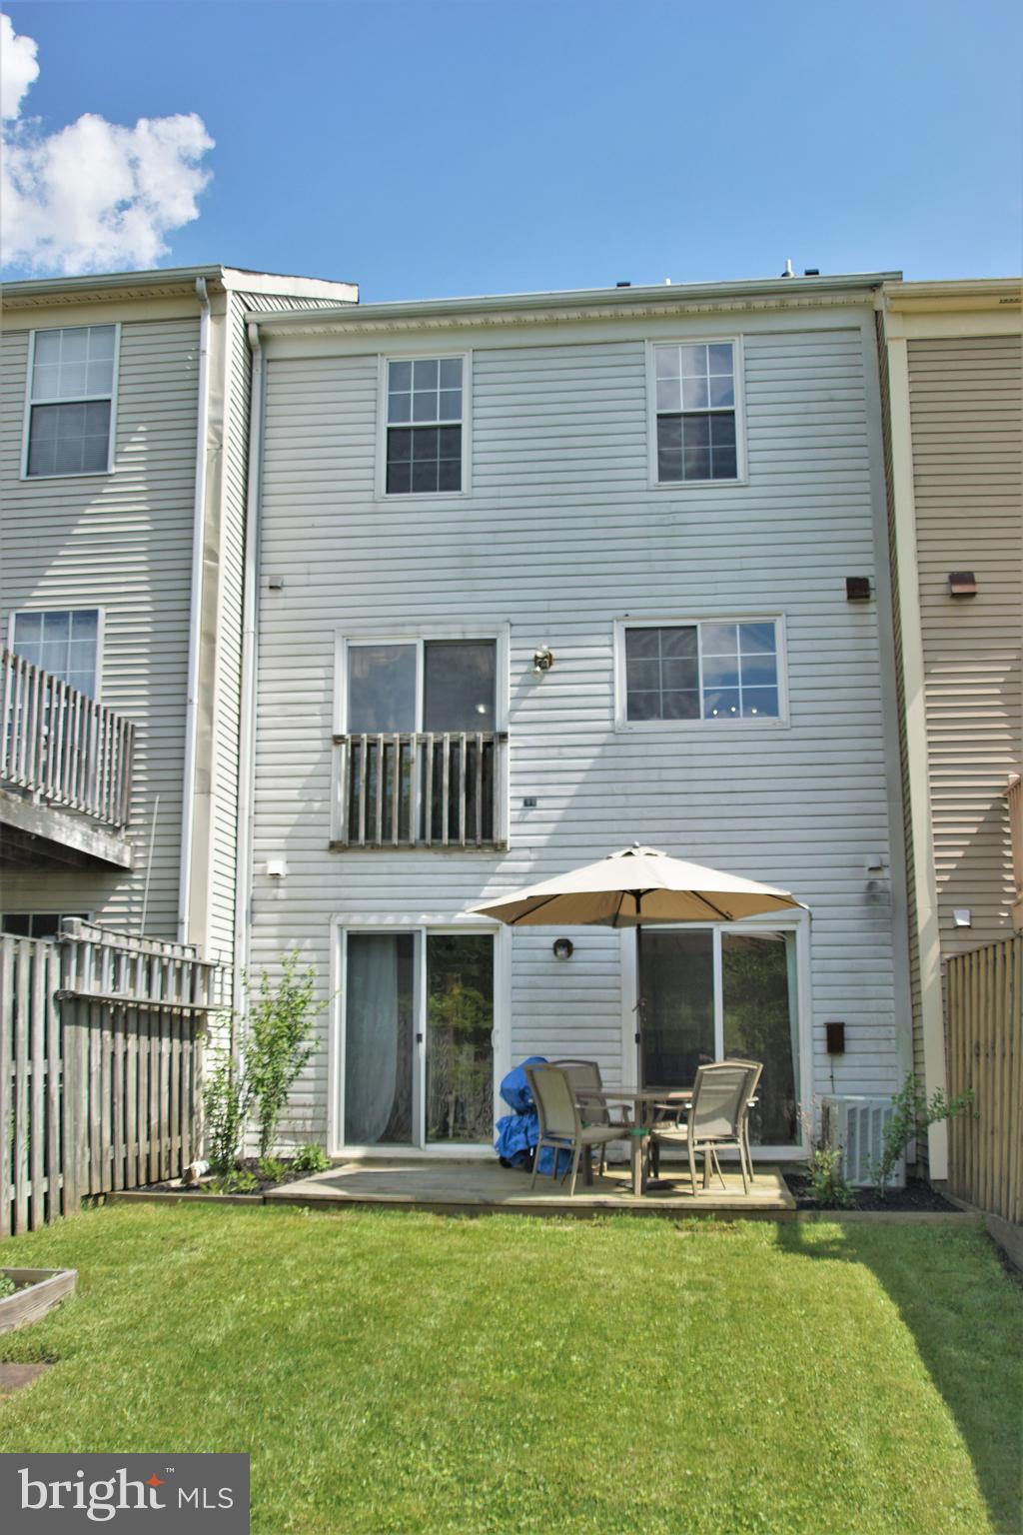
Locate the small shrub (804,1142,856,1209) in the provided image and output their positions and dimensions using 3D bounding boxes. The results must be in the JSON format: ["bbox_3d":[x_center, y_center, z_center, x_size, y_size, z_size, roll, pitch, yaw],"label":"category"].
[{"bbox_3d":[2.278,2.914,10.964,0.319,0.437,0.326,-1,-11,6],"label":"small shrub"}]

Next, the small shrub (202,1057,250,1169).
[{"bbox_3d":[-2.382,2.894,12.842,0.328,0.944,0.334,-1,-11,6],"label":"small shrub"}]

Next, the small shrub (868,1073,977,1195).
[{"bbox_3d":[3.039,2.712,11.374,0.697,0.882,0.569,-1,-11,6],"label":"small shrub"}]

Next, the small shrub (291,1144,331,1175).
[{"bbox_3d":[-1.628,3.178,12.444,0.287,0.246,0.293,-1,-11,6],"label":"small shrub"}]

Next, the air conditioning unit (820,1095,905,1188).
[{"bbox_3d":[2.895,3.087,12.703,0.559,0.714,0.559,0,-11,1],"label":"air conditioning unit"}]

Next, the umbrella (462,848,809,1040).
[{"bbox_3d":[0.982,1.811,11.887,2.660,2.480,2.660,-1,-11,6],"label":"umbrella"}]

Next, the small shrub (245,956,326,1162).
[{"bbox_3d":[-2.040,2.575,13.733,0.644,1.812,0.591,-1,-11,6],"label":"small shrub"}]

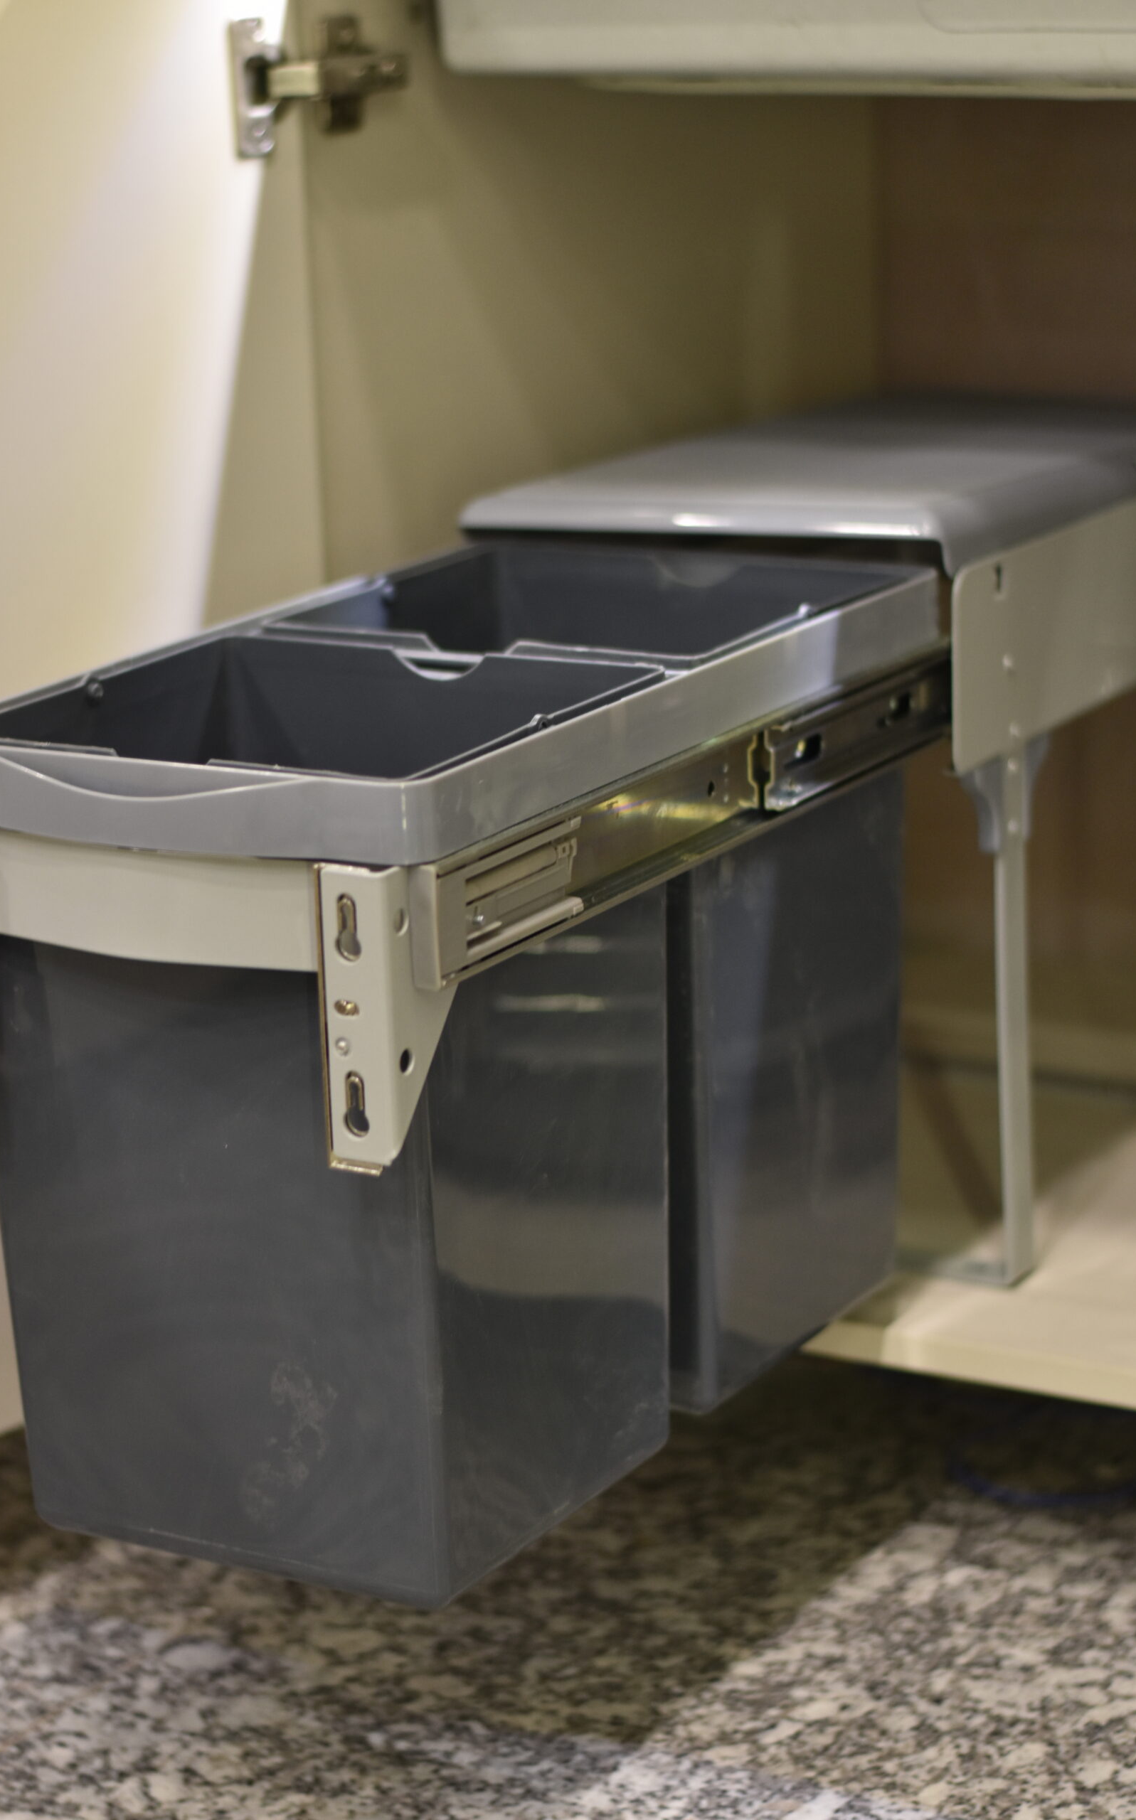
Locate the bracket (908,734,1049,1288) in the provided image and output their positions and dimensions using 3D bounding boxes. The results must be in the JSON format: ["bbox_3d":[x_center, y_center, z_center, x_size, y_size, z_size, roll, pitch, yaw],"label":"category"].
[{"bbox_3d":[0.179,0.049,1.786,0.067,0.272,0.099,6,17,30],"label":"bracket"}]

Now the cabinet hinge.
[{"bbox_3d":[-0.112,-0.385,1.764,0.041,0.062,0.091,6,17,30],"label":"cabinet hinge"}]

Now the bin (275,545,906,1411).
[{"bbox_3d":[0.015,0.021,1.701,0.212,0.329,0.208,6,17,30],"label":"bin"}]

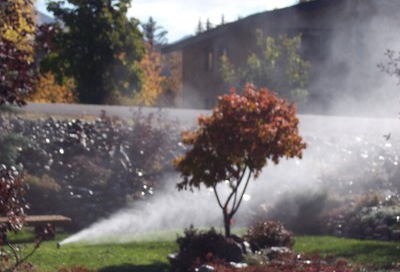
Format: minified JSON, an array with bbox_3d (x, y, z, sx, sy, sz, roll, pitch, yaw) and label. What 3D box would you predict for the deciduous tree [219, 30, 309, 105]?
[{"bbox_3d":[2.718,-2.718,45.000,3.850,3.600,3.600,0,4,0],"label":"deciduous tree"}]

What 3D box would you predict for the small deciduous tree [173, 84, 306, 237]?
[{"bbox_3d":[0.676,0.428,18.000,2.280,2.600,2.100,0,4,0],"label":"small deciduous tree"}]

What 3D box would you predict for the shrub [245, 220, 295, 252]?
[{"bbox_3d":[1.157,1.673,17.500,0.830,0.520,0.750,0,4,0],"label":"shrub"}]

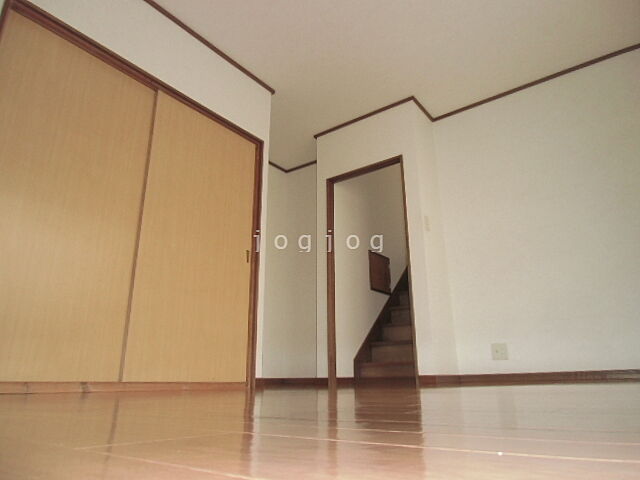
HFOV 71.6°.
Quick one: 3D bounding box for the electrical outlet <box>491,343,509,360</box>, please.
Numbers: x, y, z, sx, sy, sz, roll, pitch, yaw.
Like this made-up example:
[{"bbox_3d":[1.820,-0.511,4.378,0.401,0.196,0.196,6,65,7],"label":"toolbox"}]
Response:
[{"bbox_3d":[1.367,0.849,3.365,0.117,0.121,0.013,-13,-22,34],"label":"electrical outlet"}]

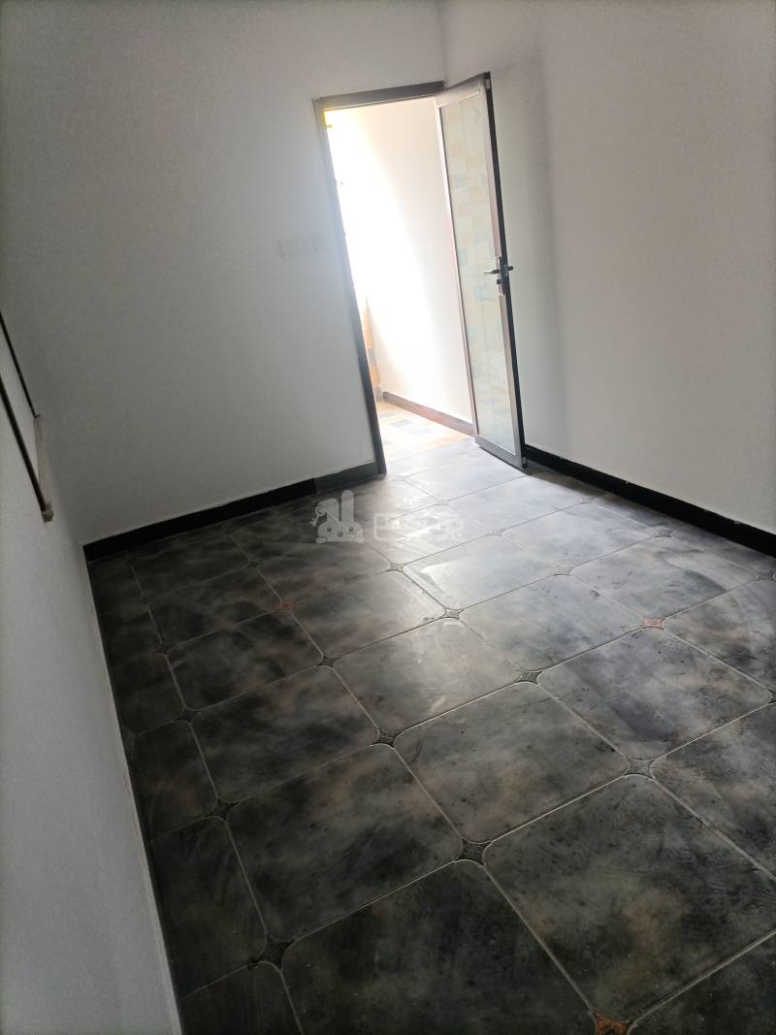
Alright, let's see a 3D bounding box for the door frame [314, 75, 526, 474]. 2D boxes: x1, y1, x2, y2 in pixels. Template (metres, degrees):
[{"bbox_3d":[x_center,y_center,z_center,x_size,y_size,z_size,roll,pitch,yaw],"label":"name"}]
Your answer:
[{"bbox_3d":[0.243,-1.194,4.103,0.747,1.998,0.644,-18,24,-19],"label":"door frame"}]

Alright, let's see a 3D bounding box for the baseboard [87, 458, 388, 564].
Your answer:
[{"bbox_3d":[-0.799,-0.055,4.190,1.630,0.087,0.020,-18,24,-19],"label":"baseboard"}]

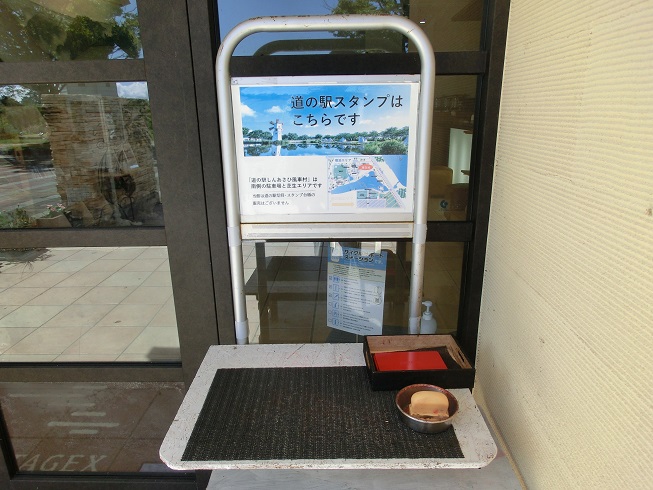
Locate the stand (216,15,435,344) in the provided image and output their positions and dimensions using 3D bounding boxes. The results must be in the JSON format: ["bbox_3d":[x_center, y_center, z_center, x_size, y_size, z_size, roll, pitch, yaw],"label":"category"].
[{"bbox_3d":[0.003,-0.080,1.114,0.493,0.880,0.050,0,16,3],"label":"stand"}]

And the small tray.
[{"bbox_3d":[0.208,0.269,1.056,0.221,0.047,0.163,-1,16,-1],"label":"small tray"}]

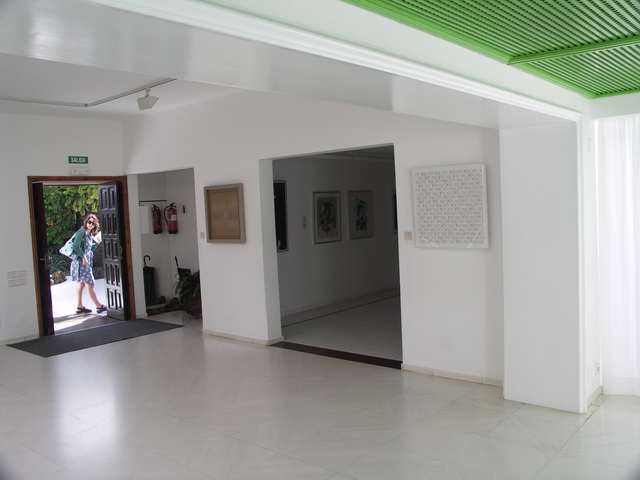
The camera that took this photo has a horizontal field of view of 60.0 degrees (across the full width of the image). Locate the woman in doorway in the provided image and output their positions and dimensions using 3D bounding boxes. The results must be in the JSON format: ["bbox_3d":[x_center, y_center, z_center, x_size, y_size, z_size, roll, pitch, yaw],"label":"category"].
[{"bbox_3d":[-3.840,0.408,9.242,0.540,1.630,0.440,-2,4,6],"label":"woman in doorway"}]

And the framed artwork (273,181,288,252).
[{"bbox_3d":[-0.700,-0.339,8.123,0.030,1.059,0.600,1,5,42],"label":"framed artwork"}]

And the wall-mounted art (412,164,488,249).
[{"bbox_3d":[1.179,-0.296,5.067,0.684,0.743,0.055,1,5,38],"label":"wall-mounted art"}]

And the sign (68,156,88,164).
[{"bbox_3d":[-3.484,-1.146,8.004,0.020,0.101,0.287,1,5,42],"label":"sign"}]

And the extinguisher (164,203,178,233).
[{"bbox_3d":[-2.439,-0.349,9.130,0.190,0.515,0.170,1,5,38],"label":"extinguisher"}]

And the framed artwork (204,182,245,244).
[{"bbox_3d":[-1.179,-0.316,6.892,0.659,0.712,0.040,1,5,38],"label":"framed artwork"}]

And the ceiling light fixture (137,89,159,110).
[{"bbox_3d":[-1.907,-1.555,6.138,0.190,0.240,0.200,1,5,41],"label":"ceiling light fixture"}]

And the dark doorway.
[{"bbox_3d":[-3.470,0.185,8.159,0.150,2.214,1.445,1,5,42],"label":"dark doorway"}]

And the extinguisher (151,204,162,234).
[{"bbox_3d":[-2.673,-0.336,9.084,0.170,0.500,0.170,1,5,42],"label":"extinguisher"}]

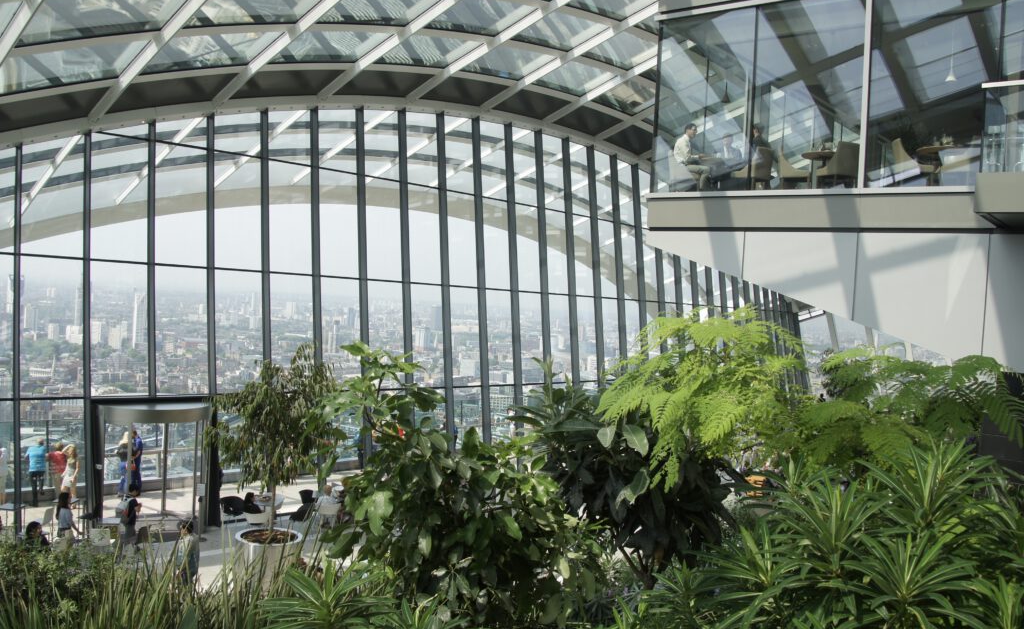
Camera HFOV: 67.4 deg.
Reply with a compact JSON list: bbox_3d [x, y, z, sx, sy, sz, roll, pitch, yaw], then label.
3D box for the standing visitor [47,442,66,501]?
[{"bbox_3d":[-11.607,4.019,19.653,0.540,1.600,0.460,2,1,-23],"label":"standing visitor"}]

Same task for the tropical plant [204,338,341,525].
[{"bbox_3d":[-4.313,2.194,13.774,2.350,3.350,2.200,3,1,-18],"label":"tropical plant"}]

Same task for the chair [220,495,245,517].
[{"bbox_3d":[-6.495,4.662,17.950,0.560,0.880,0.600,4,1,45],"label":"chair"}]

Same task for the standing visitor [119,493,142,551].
[{"bbox_3d":[-7.846,4.335,15.703,0.500,1.700,0.520,2,1,-44],"label":"standing visitor"}]

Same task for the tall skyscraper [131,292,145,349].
[{"bbox_3d":[-879.763,14.152,1810.000,32.000,140.000,26.000,3,1,-27],"label":"tall skyscraper"}]

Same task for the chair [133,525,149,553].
[{"bbox_3d":[-7.611,4.691,15.714,0.520,0.780,0.500,3,1,18],"label":"chair"}]

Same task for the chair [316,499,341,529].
[{"bbox_3d":[-4.324,4.834,18.353,0.520,0.740,0.540,3,1,0],"label":"chair"}]

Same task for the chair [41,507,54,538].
[{"bbox_3d":[-10.026,4.558,16.501,0.520,0.780,0.500,3,1,6],"label":"chair"}]

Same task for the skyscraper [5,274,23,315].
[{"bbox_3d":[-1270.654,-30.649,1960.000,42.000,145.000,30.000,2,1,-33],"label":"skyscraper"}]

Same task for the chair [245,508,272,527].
[{"bbox_3d":[-5.730,4.774,17.398,0.540,0.750,0.540,3,1,12],"label":"chair"}]

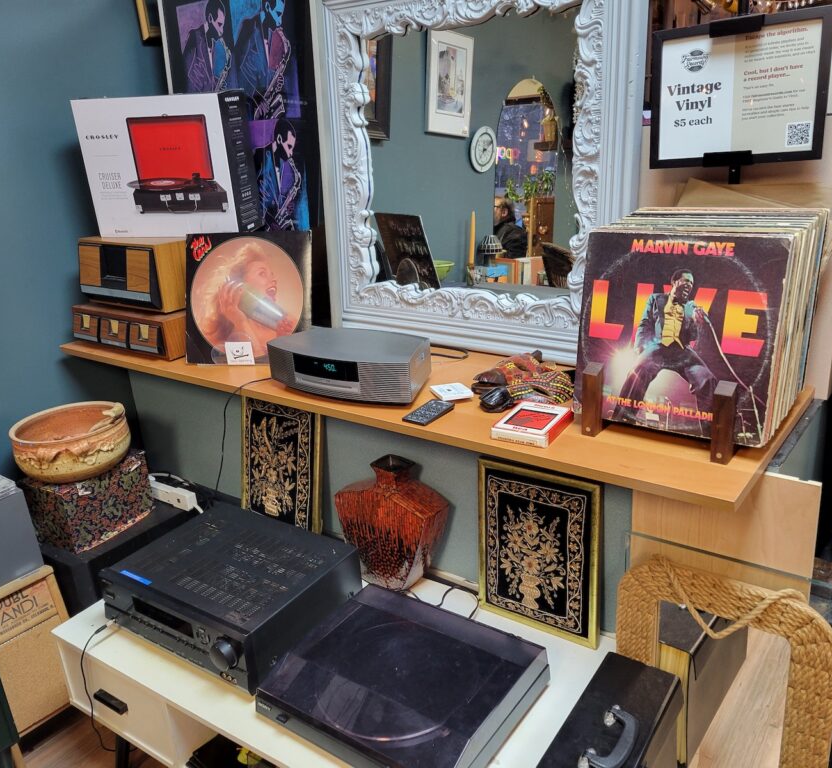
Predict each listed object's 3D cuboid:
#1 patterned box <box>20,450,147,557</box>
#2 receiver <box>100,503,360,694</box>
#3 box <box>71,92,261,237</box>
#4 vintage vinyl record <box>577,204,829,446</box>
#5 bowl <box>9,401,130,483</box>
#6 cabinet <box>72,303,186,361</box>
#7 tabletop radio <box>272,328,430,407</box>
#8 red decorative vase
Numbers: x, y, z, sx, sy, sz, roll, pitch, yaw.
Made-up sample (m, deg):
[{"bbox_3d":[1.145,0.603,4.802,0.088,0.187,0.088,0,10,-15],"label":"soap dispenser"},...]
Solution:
[{"bbox_3d":[-0.795,0.275,1.871,0.142,0.158,0.235,8,23,29],"label":"patterned box"},{"bbox_3d":[-0.391,0.436,1.627,0.435,0.139,0.335,10,24,33],"label":"receiver"},{"bbox_3d":[-0.635,-0.561,1.990,0.424,0.342,0.123,3,21,18],"label":"box"},{"bbox_3d":[0.509,-0.130,1.368,0.318,0.318,0.385,11,24,35],"label":"vintage vinyl record"},{"bbox_3d":[-0.812,0.144,1.833,0.262,0.118,0.262,-3,20,1],"label":"bowl"},{"bbox_3d":[-0.712,-0.167,2.077,0.385,0.102,0.235,9,24,33],"label":"cabinet"},{"bbox_3d":[-0.124,-0.042,1.618,0.360,0.104,0.200,9,23,31],"label":"tabletop radio"},{"bbox_3d":[-0.053,0.301,1.709,0.242,0.294,0.088,9,23,32],"label":"red decorative vase"}]

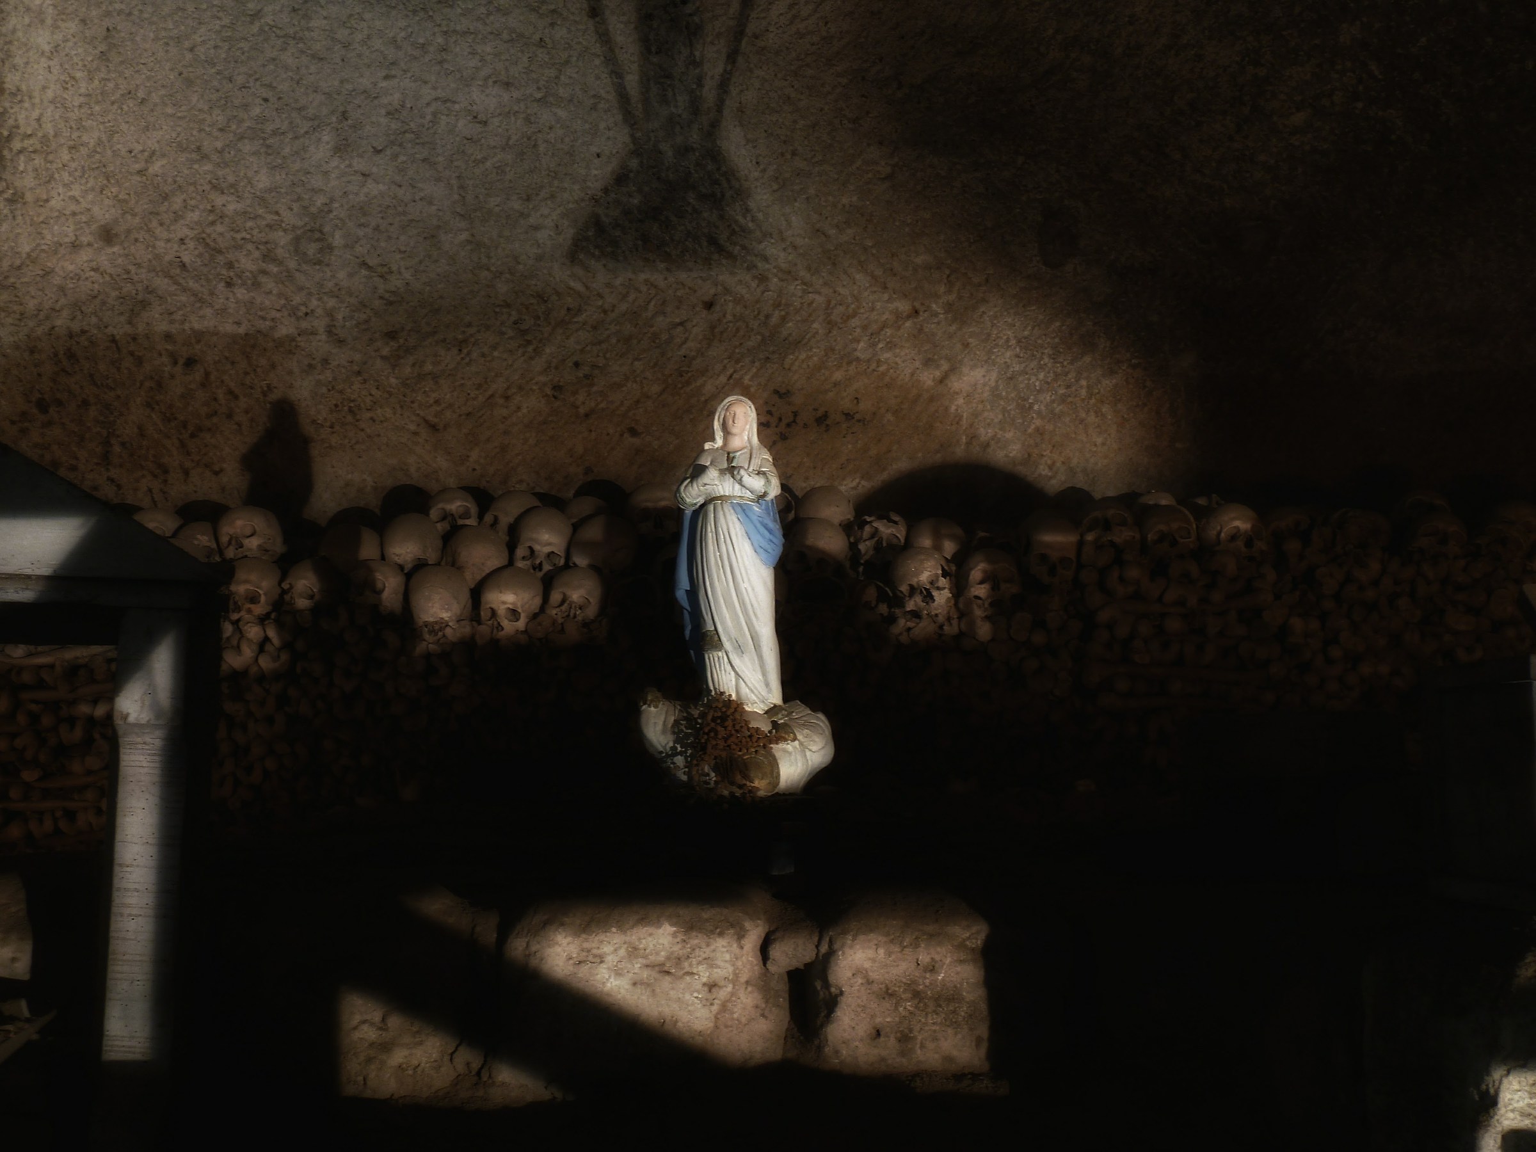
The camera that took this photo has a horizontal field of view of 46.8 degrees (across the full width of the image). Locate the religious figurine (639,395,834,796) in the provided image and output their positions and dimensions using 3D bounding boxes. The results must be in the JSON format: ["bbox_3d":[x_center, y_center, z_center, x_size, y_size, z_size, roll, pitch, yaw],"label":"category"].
[{"bbox_3d":[-0.048,0.026,2.700,0.290,0.610,0.220,-1,-6,5],"label":"religious figurine"}]

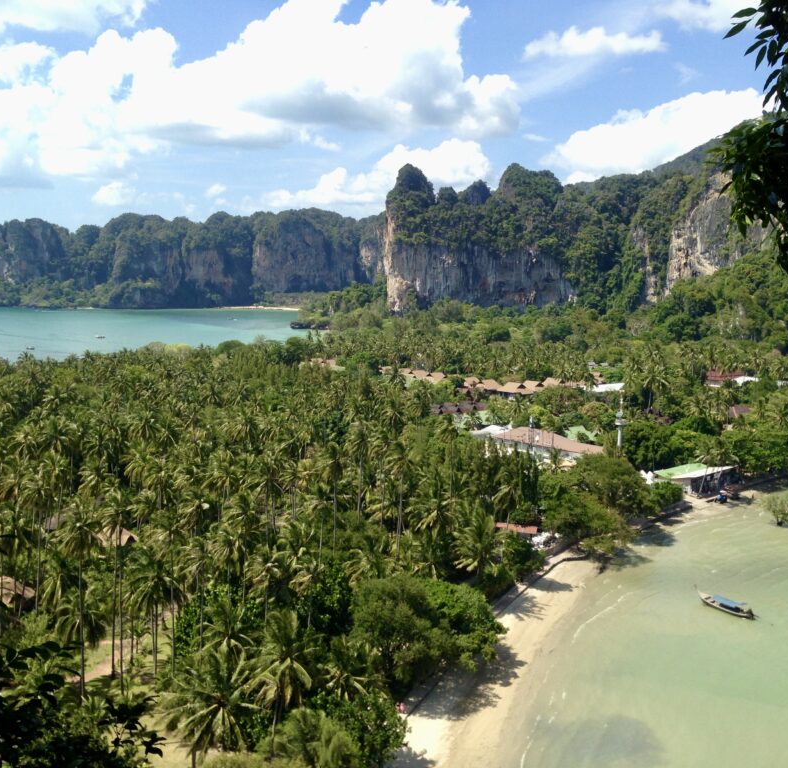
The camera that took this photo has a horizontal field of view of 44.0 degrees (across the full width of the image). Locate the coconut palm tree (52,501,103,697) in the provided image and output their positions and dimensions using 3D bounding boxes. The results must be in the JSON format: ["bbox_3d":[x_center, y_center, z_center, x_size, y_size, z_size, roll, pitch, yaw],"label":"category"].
[{"bbox_3d":[-39.763,26.943,121.963,6.700,25.300,6.700,0,7,0],"label":"coconut palm tree"}]

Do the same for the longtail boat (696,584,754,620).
[{"bbox_3d":[53.996,35.737,159.771,2.000,2.600,11.300,-5,8,-35],"label":"longtail boat"}]

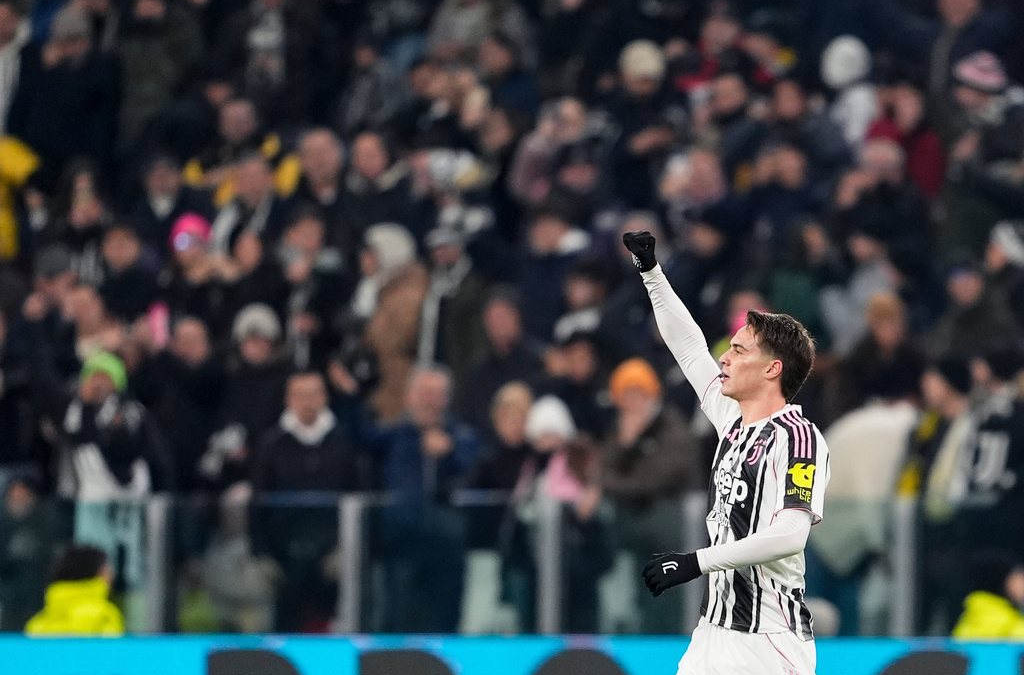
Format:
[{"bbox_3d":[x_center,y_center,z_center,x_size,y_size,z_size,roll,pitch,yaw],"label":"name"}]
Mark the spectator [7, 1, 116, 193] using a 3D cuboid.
[{"bbox_3d":[-2.026,-0.627,51.281,0.520,1.740,0.400,0,-1,14],"label":"spectator"}]

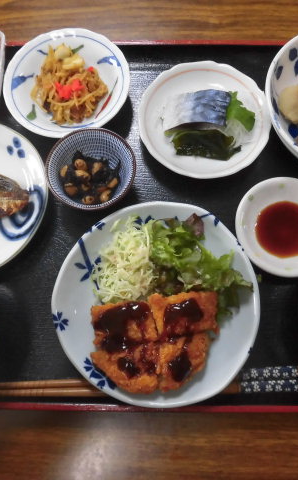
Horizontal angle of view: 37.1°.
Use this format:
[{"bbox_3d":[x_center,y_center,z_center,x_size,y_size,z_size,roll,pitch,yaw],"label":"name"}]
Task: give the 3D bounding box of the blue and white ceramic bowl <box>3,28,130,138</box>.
[{"bbox_3d":[-0.065,-0.122,0.367,0.100,0.029,0.100,0,74,1],"label":"blue and white ceramic bowl"}]

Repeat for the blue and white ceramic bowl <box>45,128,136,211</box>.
[{"bbox_3d":[-0.042,-0.047,0.340,0.065,0.039,0.065,0,74,1],"label":"blue and white ceramic bowl"}]

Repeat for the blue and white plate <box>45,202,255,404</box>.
[{"bbox_3d":[0.005,0.044,0.319,0.143,0.027,0.143,0,74,1],"label":"blue and white plate"}]

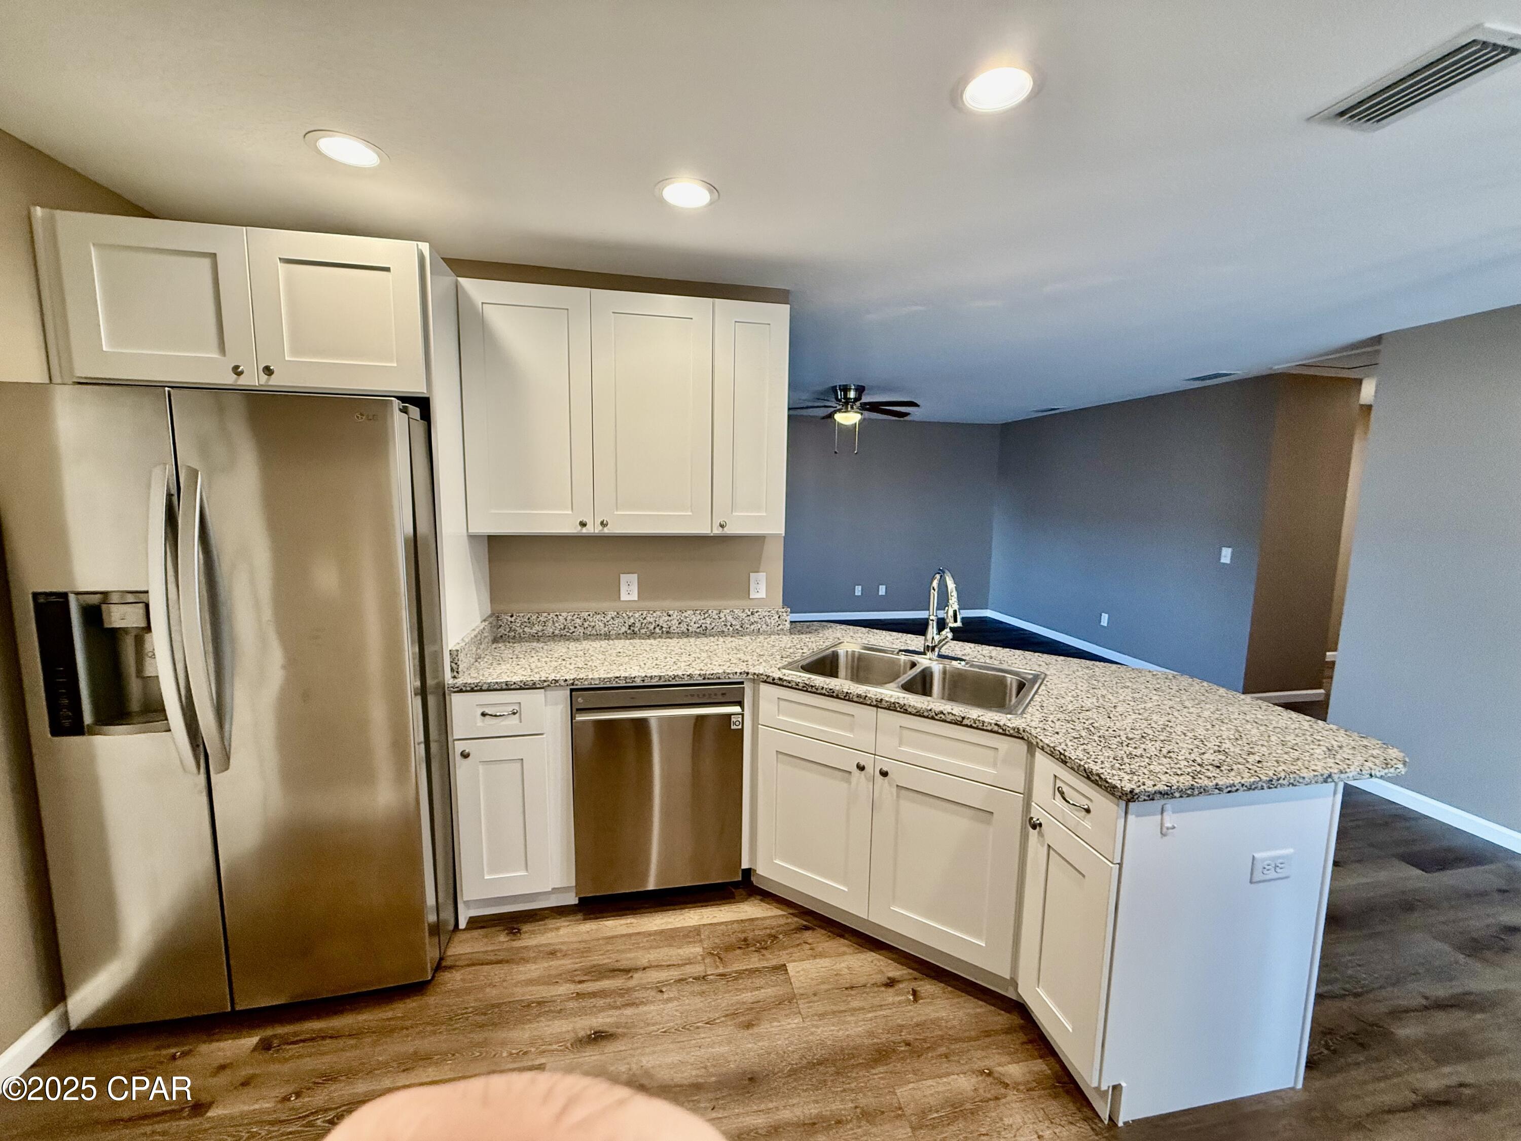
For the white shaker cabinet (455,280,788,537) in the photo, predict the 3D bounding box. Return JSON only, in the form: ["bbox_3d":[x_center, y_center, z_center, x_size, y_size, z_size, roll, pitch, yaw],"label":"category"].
[{"bbox_3d":[-0.521,-0.614,2.526,1.221,0.911,0.330,-1,7,-11],"label":"white shaker cabinet"}]

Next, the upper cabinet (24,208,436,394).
[{"bbox_3d":[-1.579,-0.807,2.126,1.004,0.465,0.640,-1,7,-11],"label":"upper cabinet"}]

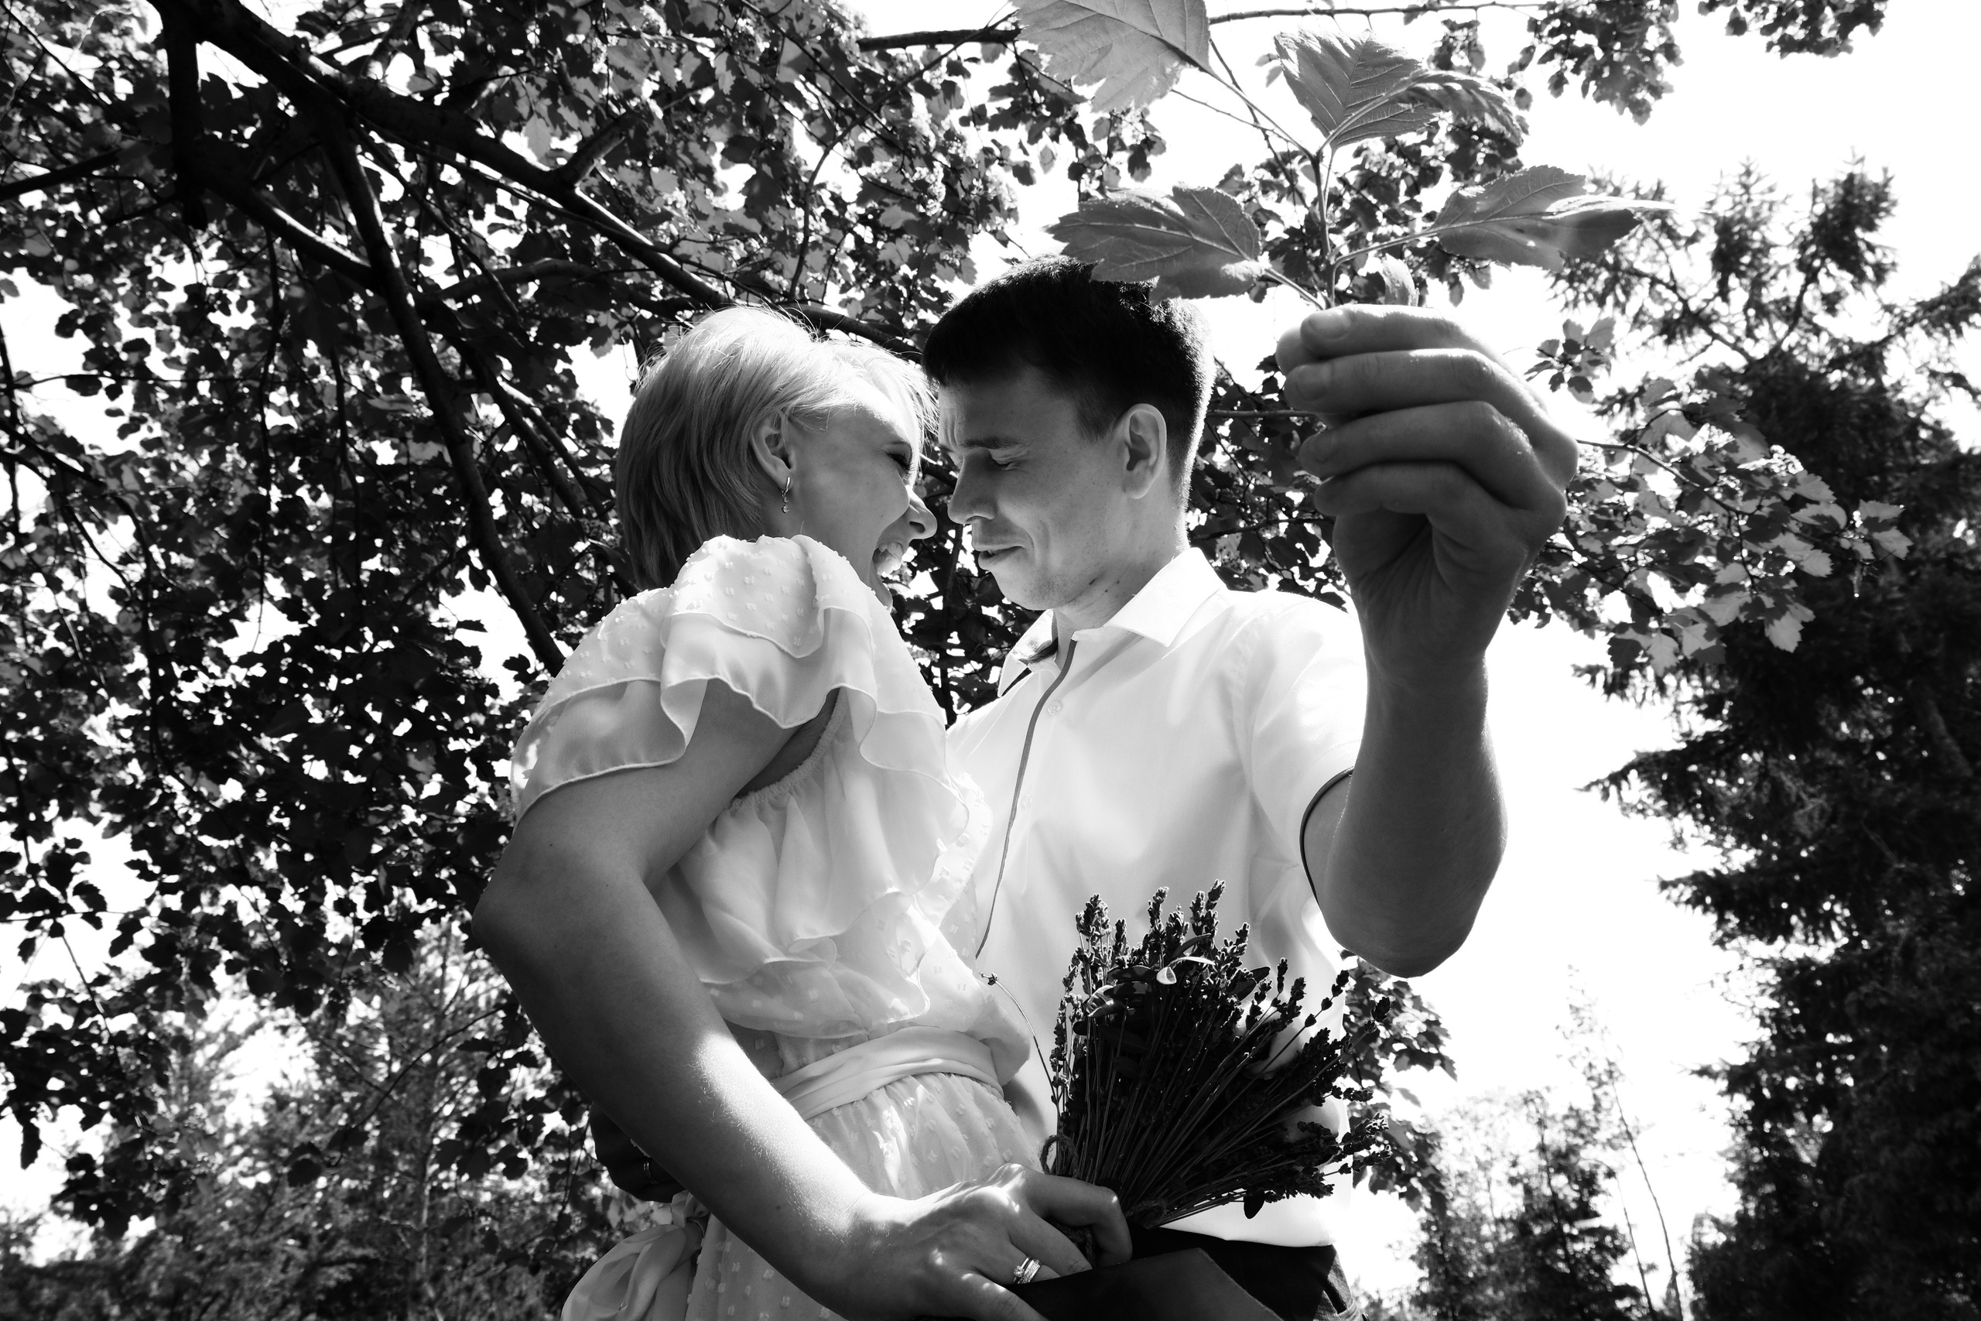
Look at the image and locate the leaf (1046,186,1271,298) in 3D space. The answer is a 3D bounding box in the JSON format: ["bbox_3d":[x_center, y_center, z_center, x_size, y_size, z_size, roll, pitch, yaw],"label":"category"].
[{"bbox_3d":[0.066,-0.166,0.590,0.084,0.024,0.052,3,-23,-14],"label":"leaf"}]

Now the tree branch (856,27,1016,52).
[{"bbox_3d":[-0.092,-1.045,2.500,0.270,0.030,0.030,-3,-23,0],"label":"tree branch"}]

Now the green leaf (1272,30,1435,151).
[{"bbox_3d":[0.140,-0.219,0.575,0.060,0.030,0.056,-1,-23,-6],"label":"green leaf"}]

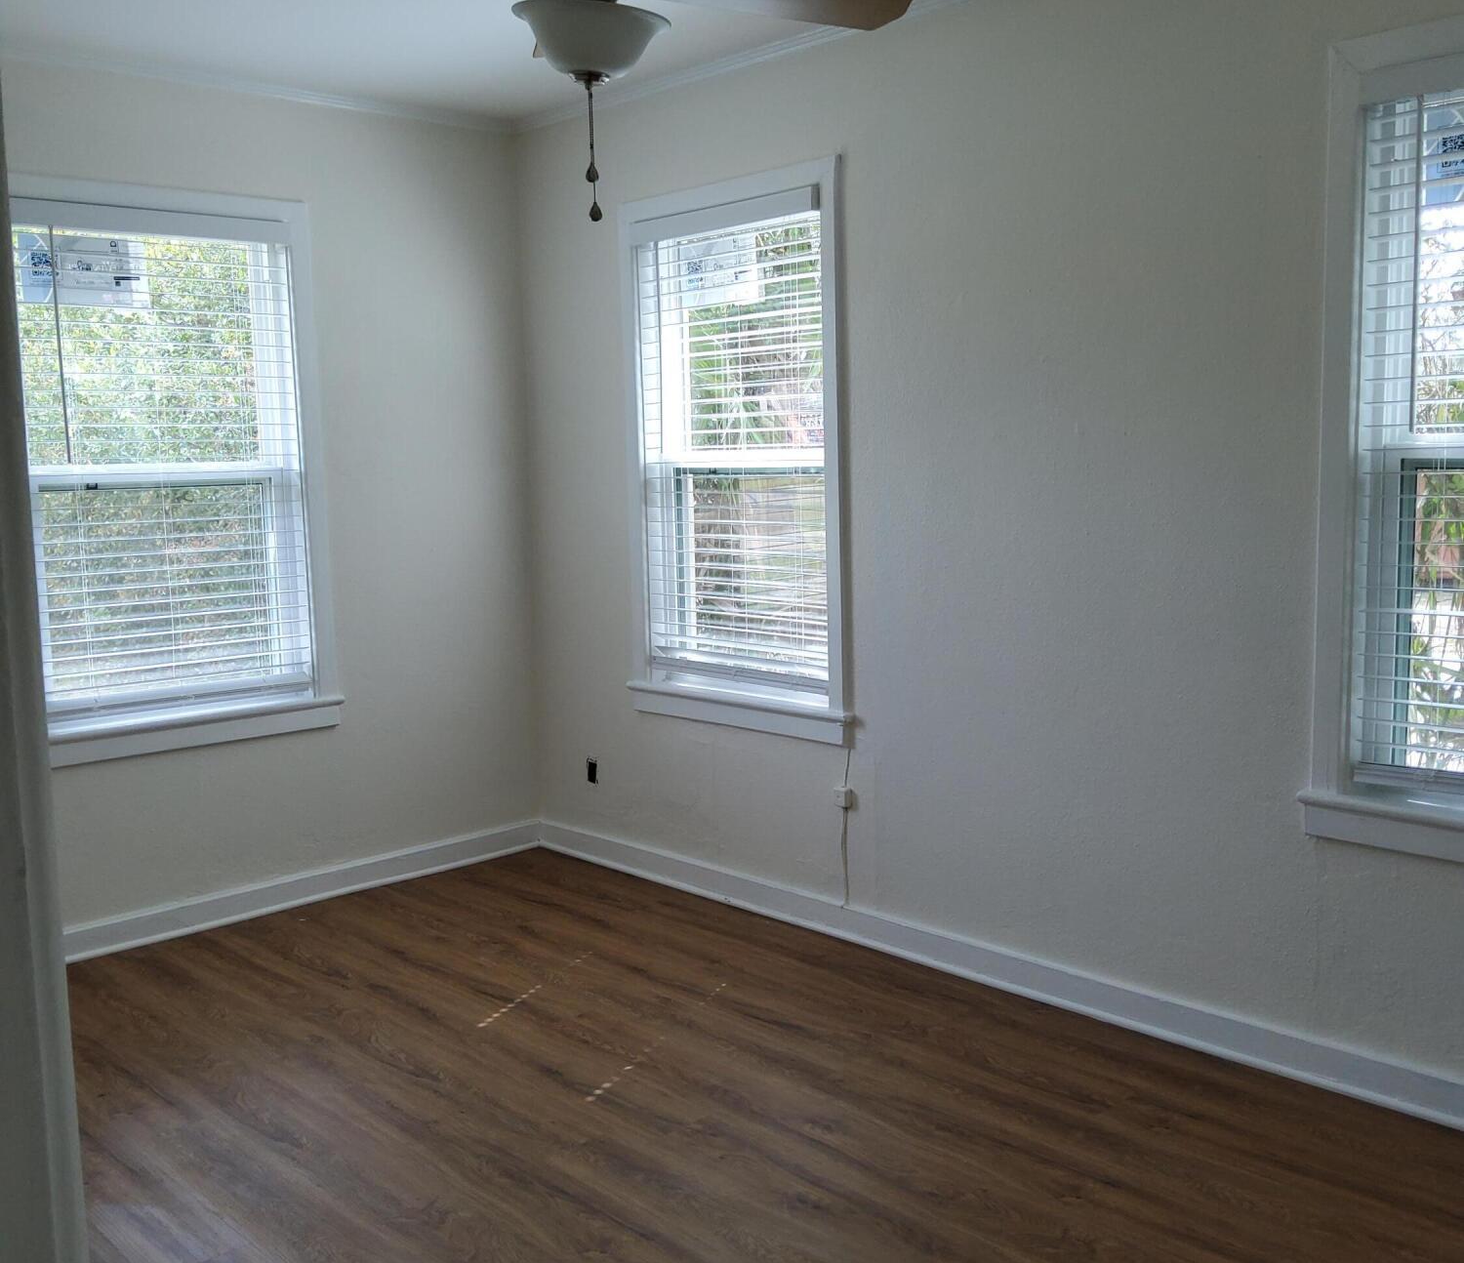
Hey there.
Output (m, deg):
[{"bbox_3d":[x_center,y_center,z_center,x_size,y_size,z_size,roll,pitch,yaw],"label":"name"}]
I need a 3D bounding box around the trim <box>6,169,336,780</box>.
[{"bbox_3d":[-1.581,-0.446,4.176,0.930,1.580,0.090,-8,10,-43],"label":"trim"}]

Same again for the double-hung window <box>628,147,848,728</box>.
[{"bbox_3d":[-0.004,-0.495,4.273,0.120,1.575,0.930,-8,10,-43],"label":"double-hung window"}]

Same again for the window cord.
[{"bbox_3d":[0.319,0.542,4.065,0.025,0.450,0.040,-8,10,-43],"label":"window cord"}]

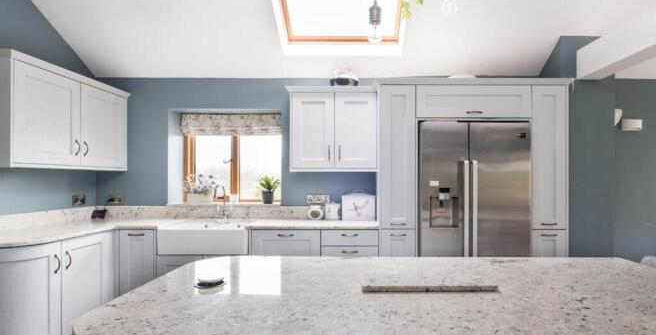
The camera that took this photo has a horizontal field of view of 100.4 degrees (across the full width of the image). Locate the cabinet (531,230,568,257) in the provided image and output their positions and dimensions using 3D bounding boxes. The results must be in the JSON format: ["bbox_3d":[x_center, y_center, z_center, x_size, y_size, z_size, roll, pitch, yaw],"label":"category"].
[{"bbox_3d":[1.924,0.937,2.640,0.318,0.790,0.580,0,-1,2],"label":"cabinet"}]

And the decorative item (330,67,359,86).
[{"bbox_3d":[0.166,-0.891,2.700,0.270,0.200,0.240,0,-1,2],"label":"decorative item"}]

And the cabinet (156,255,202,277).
[{"bbox_3d":[-1.262,1.007,2.620,0.400,0.510,0.570,0,-1,0],"label":"cabinet"}]

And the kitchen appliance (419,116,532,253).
[{"bbox_3d":[1.230,0.515,2.565,0.915,1.770,0.700,0,-1,0],"label":"kitchen appliance"}]

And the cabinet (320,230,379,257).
[{"bbox_3d":[0.202,0.939,2.650,0.498,0.790,0.580,0,-1,2],"label":"cabinet"}]

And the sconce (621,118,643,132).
[{"bbox_3d":[3.096,-0.428,2.830,0.214,0.127,0.100,0,-1,2],"label":"sconce"}]

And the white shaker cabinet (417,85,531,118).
[{"bbox_3d":[1.255,-0.555,2.620,0.980,0.280,0.570,0,-1,0],"label":"white shaker cabinet"}]

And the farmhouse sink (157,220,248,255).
[{"bbox_3d":[-1.059,0.652,2.575,0.779,0.218,0.470,0,-1,2],"label":"farmhouse sink"}]

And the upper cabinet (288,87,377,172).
[{"bbox_3d":[0.056,-0.357,2.770,0.837,0.799,0.340,0,-1,2],"label":"upper cabinet"}]

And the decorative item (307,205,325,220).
[{"bbox_3d":[-0.119,0.452,2.795,0.165,0.140,0.130,0,-1,2],"label":"decorative item"}]

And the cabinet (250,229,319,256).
[{"bbox_3d":[-0.355,0.900,2.620,0.600,0.730,0.570,0,-1,0],"label":"cabinet"}]

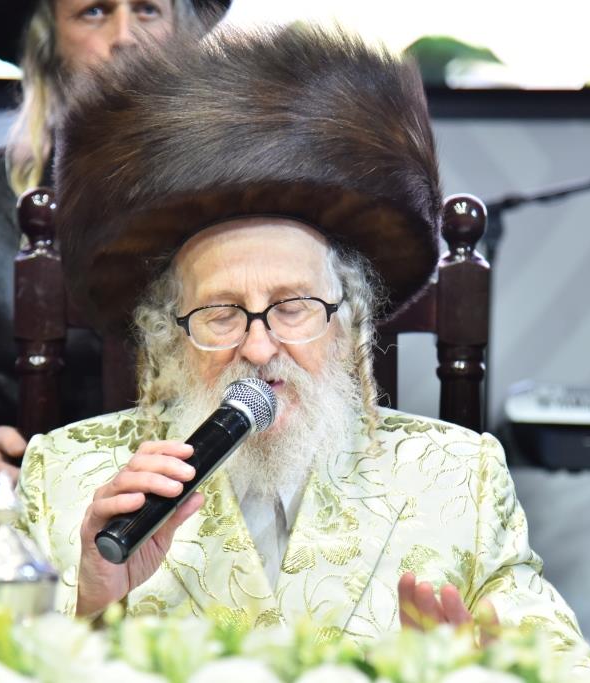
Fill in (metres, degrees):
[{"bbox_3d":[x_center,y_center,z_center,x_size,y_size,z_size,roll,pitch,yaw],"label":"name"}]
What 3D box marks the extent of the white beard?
[{"bbox_3d":[-0.031,0.075,2.560,0.182,0.140,0.120,-3,-3,-3],"label":"white beard"}]

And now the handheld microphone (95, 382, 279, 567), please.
[{"bbox_3d":[-0.091,0.109,2.428,0.052,0.052,0.223,31,51,17],"label":"handheld microphone"}]

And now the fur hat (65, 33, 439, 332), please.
[{"bbox_3d":[-0.042,-0.142,2.620,0.352,0.170,0.350,-4,-16,-4],"label":"fur hat"}]

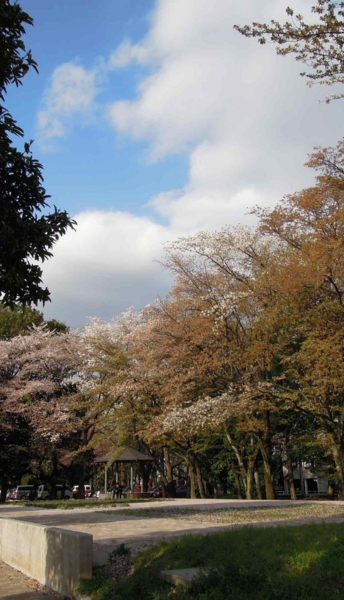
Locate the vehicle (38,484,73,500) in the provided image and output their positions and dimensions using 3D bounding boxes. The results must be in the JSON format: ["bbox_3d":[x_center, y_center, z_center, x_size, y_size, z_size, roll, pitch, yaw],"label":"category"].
[{"bbox_3d":[-15.440,25.670,73.700,4.700,1.990,1.710,11,-22,-33],"label":"vehicle"}]

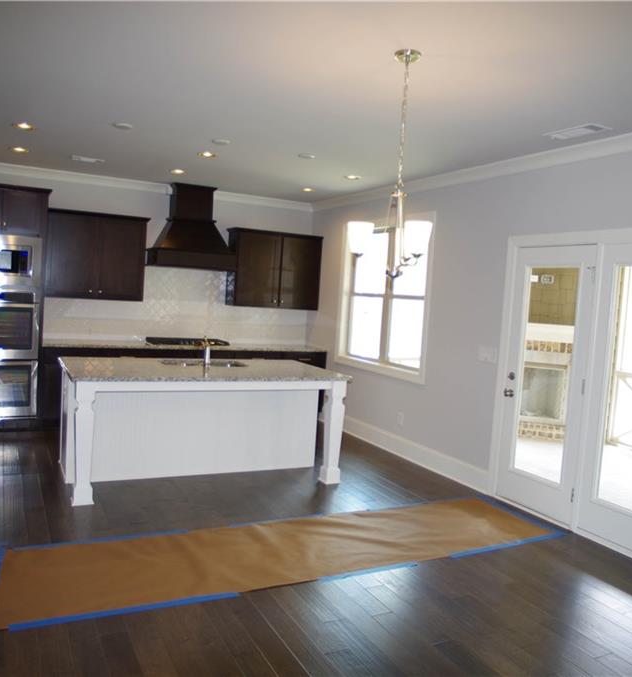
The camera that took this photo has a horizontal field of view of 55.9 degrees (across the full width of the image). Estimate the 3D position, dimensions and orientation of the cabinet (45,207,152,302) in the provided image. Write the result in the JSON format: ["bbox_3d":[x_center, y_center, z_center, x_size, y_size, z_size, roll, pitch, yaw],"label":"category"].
[{"bbox_3d":[-2.467,-0.902,6.676,1.055,0.915,0.350,2,5,-28],"label":"cabinet"}]

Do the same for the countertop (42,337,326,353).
[{"bbox_3d":[-1.489,0.062,7.132,3.290,0.035,0.650,2,5,-28],"label":"countertop"}]

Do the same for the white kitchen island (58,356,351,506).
[{"bbox_3d":[-0.951,0.696,4.973,2.184,0.910,1.180,2,5,-28],"label":"white kitchen island"}]

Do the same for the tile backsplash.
[{"bbox_3d":[-1.547,-0.397,7.229,3.225,0.870,0.020,2,5,-28],"label":"tile backsplash"}]

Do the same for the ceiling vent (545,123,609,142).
[{"bbox_3d":[1.705,-1.344,3.908,0.190,0.020,0.380,2,5,-28],"label":"ceiling vent"}]

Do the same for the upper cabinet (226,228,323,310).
[{"bbox_3d":[-0.527,-0.852,7.524,1.167,0.930,0.350,2,5,-28],"label":"upper cabinet"}]

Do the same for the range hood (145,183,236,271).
[{"bbox_3d":[-1.435,-1.278,6.920,0.950,0.992,0.505,2,5,-28],"label":"range hood"}]

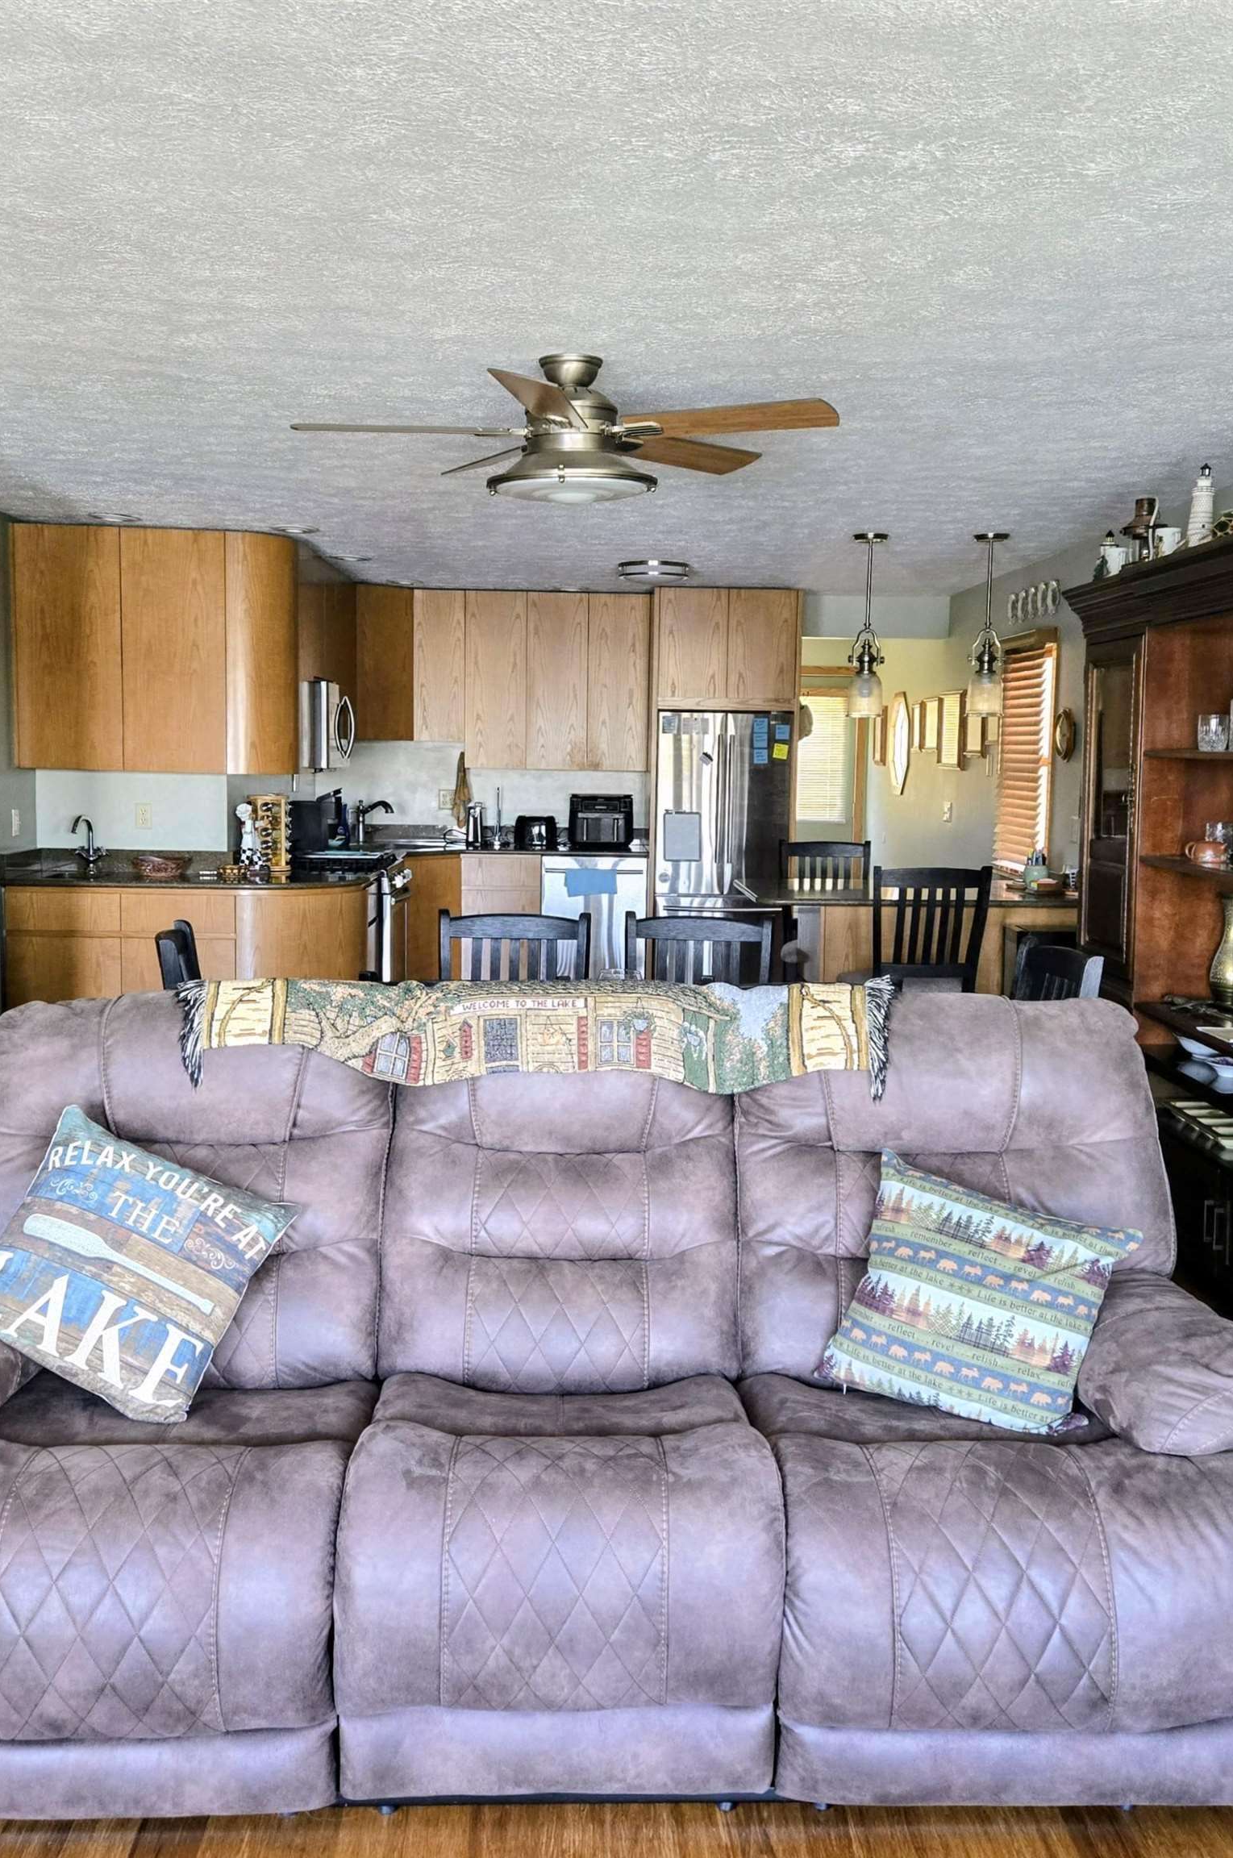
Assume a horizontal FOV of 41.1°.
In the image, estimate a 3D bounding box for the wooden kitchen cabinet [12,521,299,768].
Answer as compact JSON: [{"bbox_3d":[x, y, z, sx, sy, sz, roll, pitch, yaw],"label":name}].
[{"bbox_3d":[-2.030,-1.227,7.343,1.270,1.060,0.350,1,5,-2],"label":"wooden kitchen cabinet"}]

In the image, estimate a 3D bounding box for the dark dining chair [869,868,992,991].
[{"bbox_3d":[1.122,0.308,6.069,0.450,1.060,0.520,1,5,-2],"label":"dark dining chair"}]

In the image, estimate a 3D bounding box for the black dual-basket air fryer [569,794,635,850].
[{"bbox_3d":[-0.092,-0.645,9.943,0.390,0.327,0.350,1,6,-2],"label":"black dual-basket air fryer"}]

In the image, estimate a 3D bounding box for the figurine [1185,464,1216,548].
[{"bbox_3d":[1.496,-1.074,4.220,0.085,0.235,0.085,1,5,-2],"label":"figurine"}]

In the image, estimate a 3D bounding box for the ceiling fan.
[{"bbox_3d":[-0.113,-1.231,4.071,1.340,0.355,1.340,0,6,-2],"label":"ceiling fan"}]

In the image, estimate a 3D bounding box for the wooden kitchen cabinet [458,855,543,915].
[{"bbox_3d":[-0.671,-0.017,9.688,0.462,0.880,0.600,1,6,0],"label":"wooden kitchen cabinet"}]

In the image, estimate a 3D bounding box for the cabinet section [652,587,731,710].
[{"bbox_3d":[0.413,-1.634,9.724,0.415,0.674,0.610,0,5,-3],"label":"cabinet section"}]

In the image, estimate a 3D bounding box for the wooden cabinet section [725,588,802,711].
[{"bbox_3d":[0.830,-1.633,9.746,0.421,0.674,0.610,0,5,-3],"label":"wooden cabinet section"}]

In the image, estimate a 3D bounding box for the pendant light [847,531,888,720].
[{"bbox_3d":[1.075,-1.299,7.062,0.170,0.820,0.170,1,5,-2],"label":"pendant light"}]

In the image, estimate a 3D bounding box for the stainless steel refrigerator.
[{"bbox_3d":[0.609,-0.375,9.734,0.810,1.760,0.760,1,5,-2],"label":"stainless steel refrigerator"}]

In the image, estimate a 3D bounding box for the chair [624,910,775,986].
[{"bbox_3d":[0.200,0.467,4.532,0.450,0.970,0.530,1,6,6],"label":"chair"}]

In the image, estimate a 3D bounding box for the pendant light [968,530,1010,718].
[{"bbox_3d":[1.612,-1.309,7.097,0.175,0.770,0.175,0,6,-2],"label":"pendant light"}]

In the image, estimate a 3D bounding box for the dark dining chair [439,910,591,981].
[{"bbox_3d":[-0.316,0.459,4.550,0.450,0.970,0.530,1,6,1],"label":"dark dining chair"}]

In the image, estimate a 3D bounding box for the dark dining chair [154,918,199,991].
[{"bbox_3d":[-0.873,0.485,4.218,0.530,0.970,0.450,0,6,-2],"label":"dark dining chair"}]

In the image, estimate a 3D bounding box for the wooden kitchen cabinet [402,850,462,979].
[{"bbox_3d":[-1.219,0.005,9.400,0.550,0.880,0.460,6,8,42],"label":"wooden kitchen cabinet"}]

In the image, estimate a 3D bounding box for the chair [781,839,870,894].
[{"bbox_3d":[0.984,0.143,7.792,0.450,1.080,0.520,1,5,-2],"label":"chair"}]

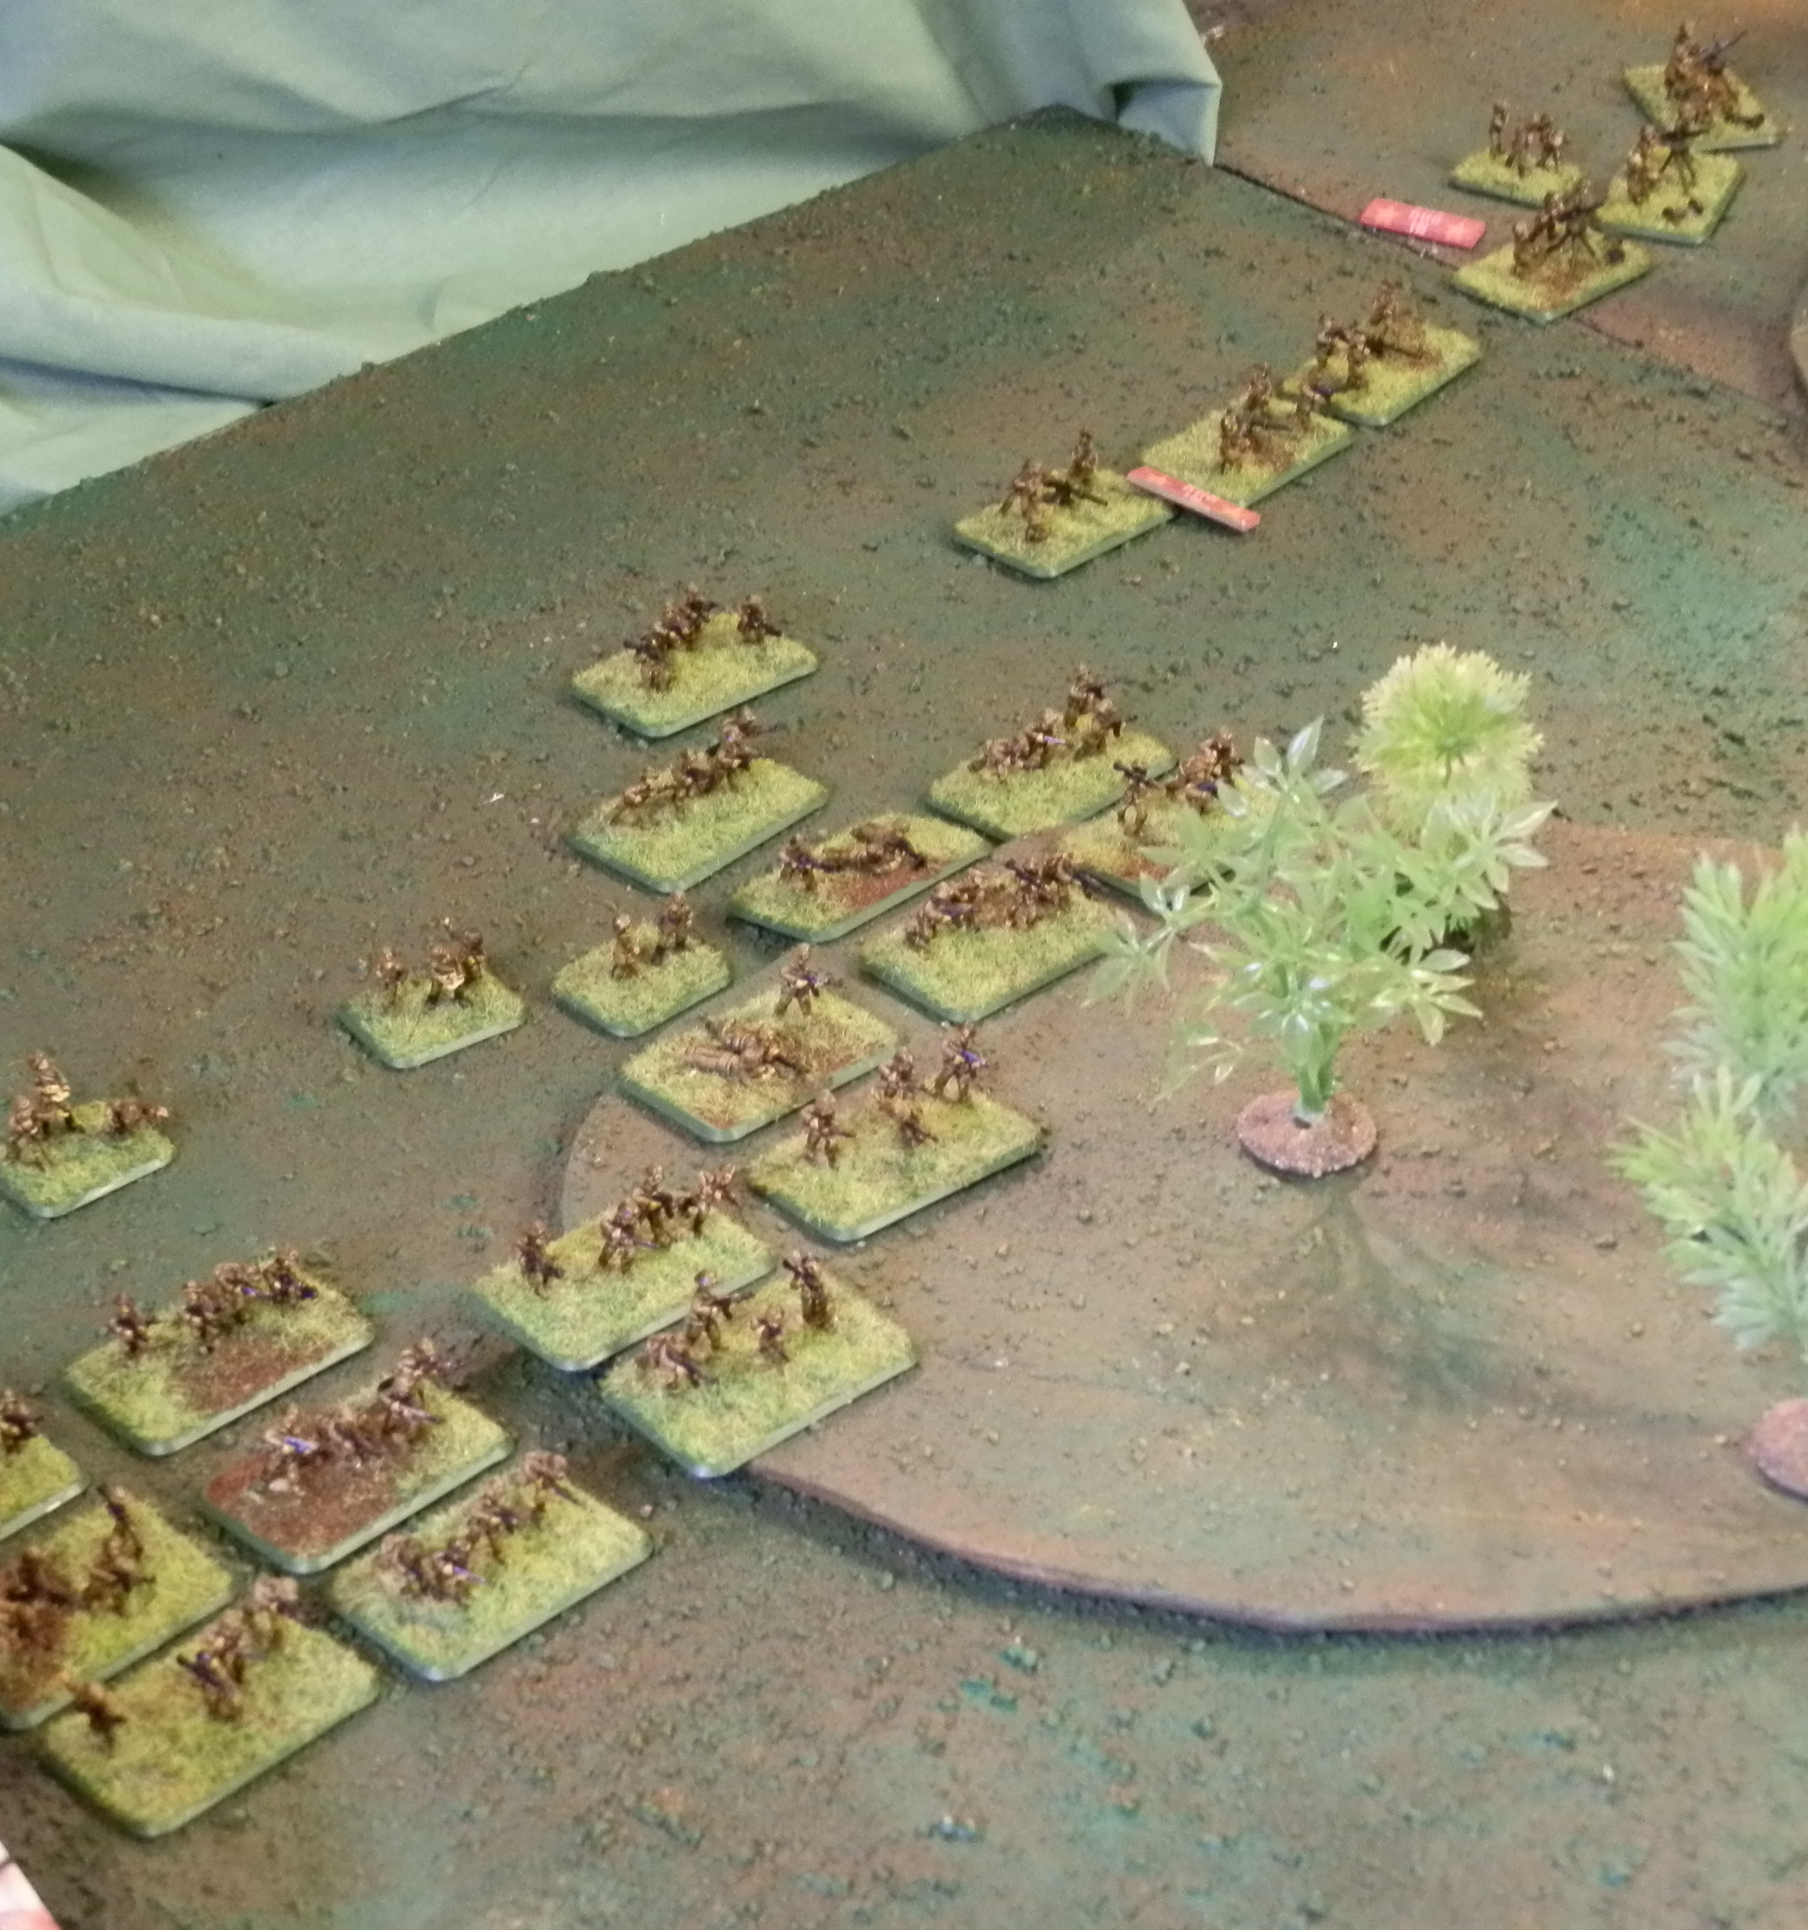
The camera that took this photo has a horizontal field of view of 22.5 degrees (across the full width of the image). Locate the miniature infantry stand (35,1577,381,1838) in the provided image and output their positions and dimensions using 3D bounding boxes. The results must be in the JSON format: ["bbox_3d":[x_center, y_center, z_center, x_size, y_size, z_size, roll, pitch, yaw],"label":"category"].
[{"bbox_3d":[-0.113,0.115,0.737,0.050,0.021,0.032,-30,44,-35],"label":"miniature infantry stand"}]

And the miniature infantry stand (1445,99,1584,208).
[{"bbox_3d":[0.165,-0.219,1.216,0.033,0.020,0.025,22,41,33],"label":"miniature infantry stand"}]

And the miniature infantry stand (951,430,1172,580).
[{"bbox_3d":[0.039,-0.112,1.056,0.050,0.021,0.032,-29,43,-33],"label":"miniature infantry stand"}]

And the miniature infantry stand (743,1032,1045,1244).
[{"bbox_3d":[-0.002,0.028,0.843,0.050,0.019,0.033,-25,39,-29],"label":"miniature infantry stand"}]

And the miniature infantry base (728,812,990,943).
[{"bbox_3d":[-0.010,-0.023,0.928,0.050,0.015,0.033,-30,31,-32],"label":"miniature infantry base"}]

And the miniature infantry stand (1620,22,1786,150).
[{"bbox_3d":[0.217,-0.244,1.233,0.032,0.025,0.050,-6,35,-6],"label":"miniature infantry stand"}]

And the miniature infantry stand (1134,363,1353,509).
[{"bbox_3d":[0.082,-0.130,1.081,0.032,0.020,0.050,26,44,34],"label":"miniature infantry stand"}]

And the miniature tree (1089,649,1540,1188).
[{"bbox_3d":[0.077,-0.008,0.836,0.085,0.090,0.076,-1,35,1],"label":"miniature tree"}]

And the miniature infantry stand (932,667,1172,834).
[{"bbox_3d":[0.032,-0.047,0.965,0.033,0.018,0.050,26,43,37],"label":"miniature infantry stand"}]

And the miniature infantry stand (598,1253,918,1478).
[{"bbox_3d":[-0.025,0.064,0.790,0.050,0.019,0.033,-26,40,-31],"label":"miniature infantry stand"}]

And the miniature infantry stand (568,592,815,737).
[{"bbox_3d":[-0.046,-0.072,1.002,0.050,0.020,0.032,-27,42,-31],"label":"miniature infantry stand"}]

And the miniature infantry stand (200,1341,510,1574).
[{"bbox_3d":[-0.096,0.080,0.787,0.050,0.021,0.032,-30,44,-35],"label":"miniature infantry stand"}]

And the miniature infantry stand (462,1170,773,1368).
[{"bbox_3d":[-0.051,0.049,0.815,0.050,0.019,0.033,-27,40,-32],"label":"miniature infantry stand"}]

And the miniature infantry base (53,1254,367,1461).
[{"bbox_3d":[-0.124,0.064,0.810,0.050,0.018,0.033,-29,41,-34],"label":"miniature infantry base"}]

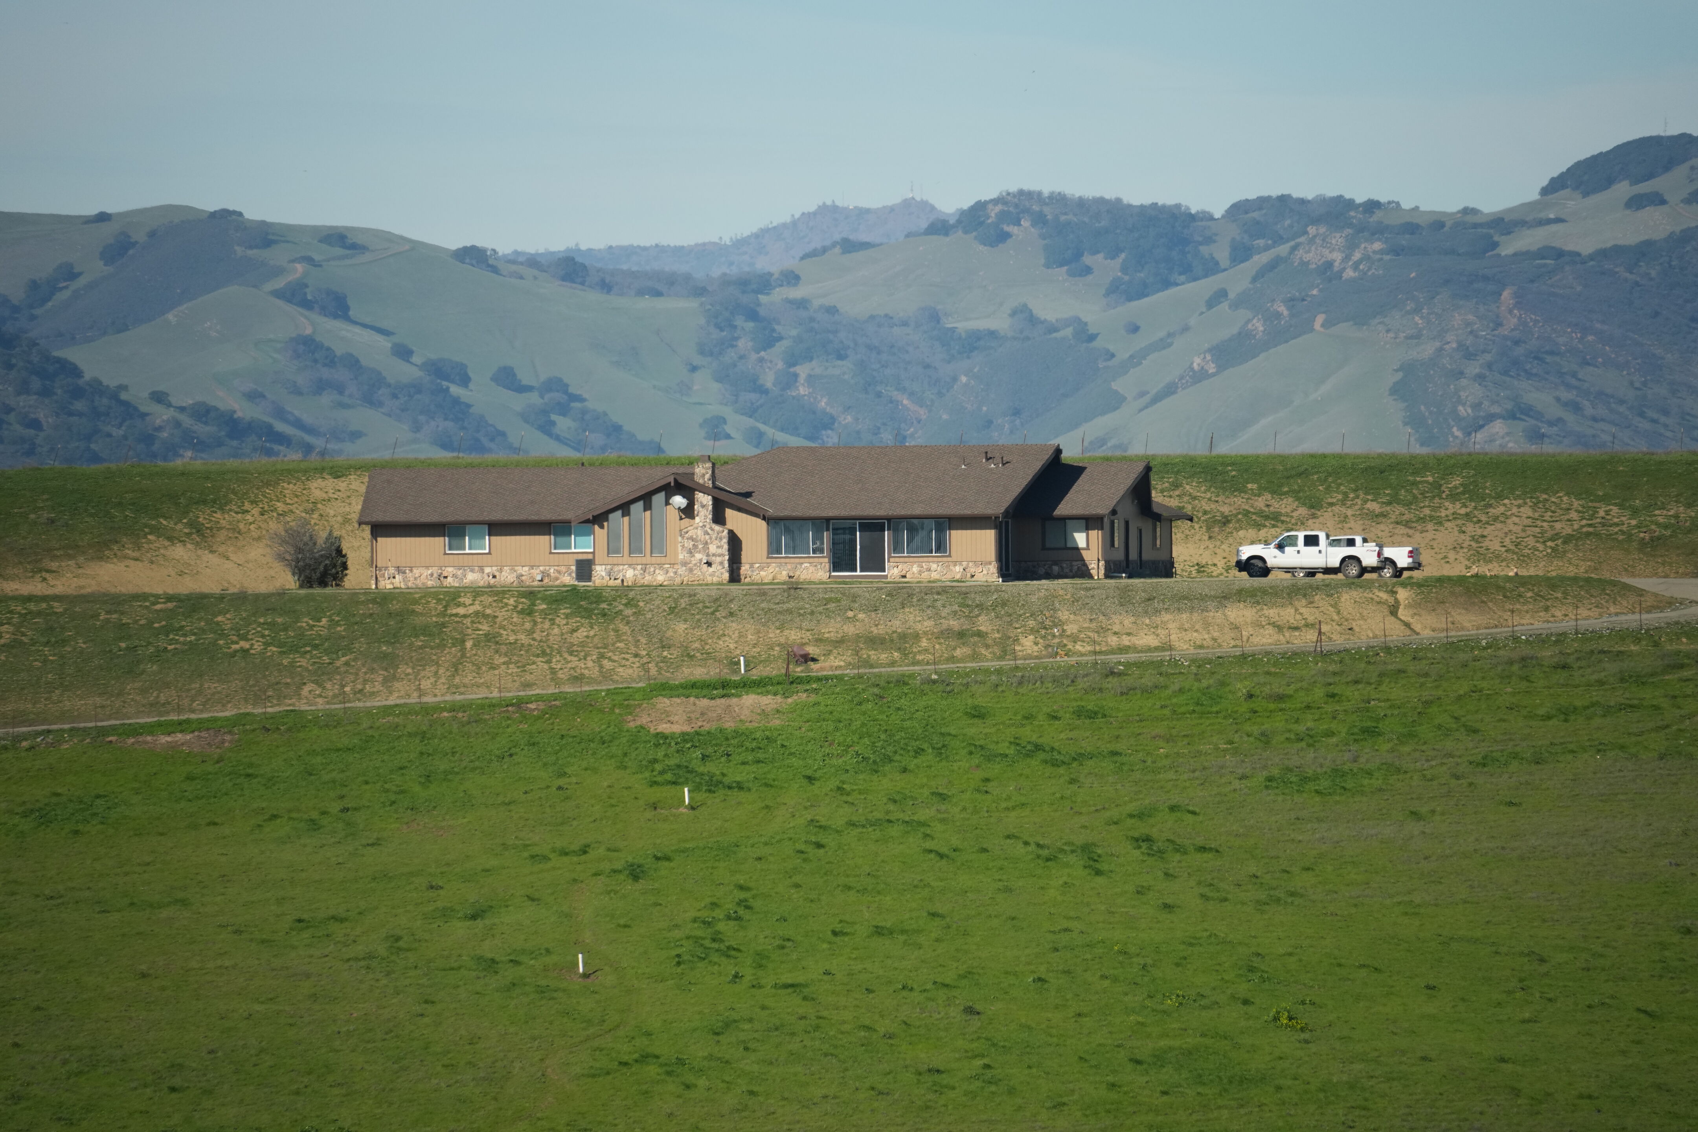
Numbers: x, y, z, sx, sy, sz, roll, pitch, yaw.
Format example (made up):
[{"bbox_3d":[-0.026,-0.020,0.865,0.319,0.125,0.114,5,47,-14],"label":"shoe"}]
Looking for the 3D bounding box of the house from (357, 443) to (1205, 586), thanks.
[{"bbox_3d":[-3.510,-2.112,565.000,33.200,5.850,16.000,0,0,13],"label":"house"}]

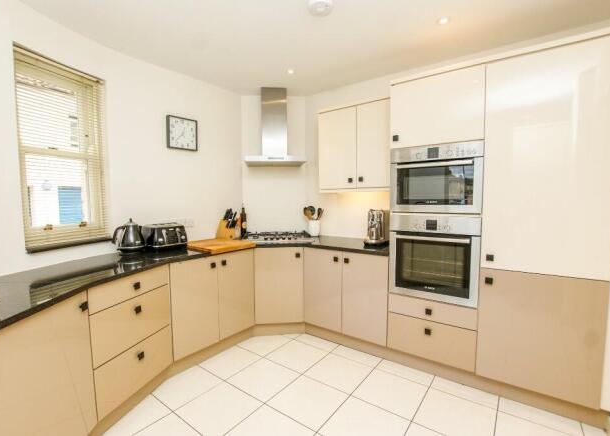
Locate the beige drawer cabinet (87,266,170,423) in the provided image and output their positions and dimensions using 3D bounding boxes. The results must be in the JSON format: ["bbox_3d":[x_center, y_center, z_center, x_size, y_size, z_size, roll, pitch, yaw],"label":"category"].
[{"bbox_3d":[-1.314,0.712,1.786,0.560,0.733,0.556,1,4,16],"label":"beige drawer cabinet"}]

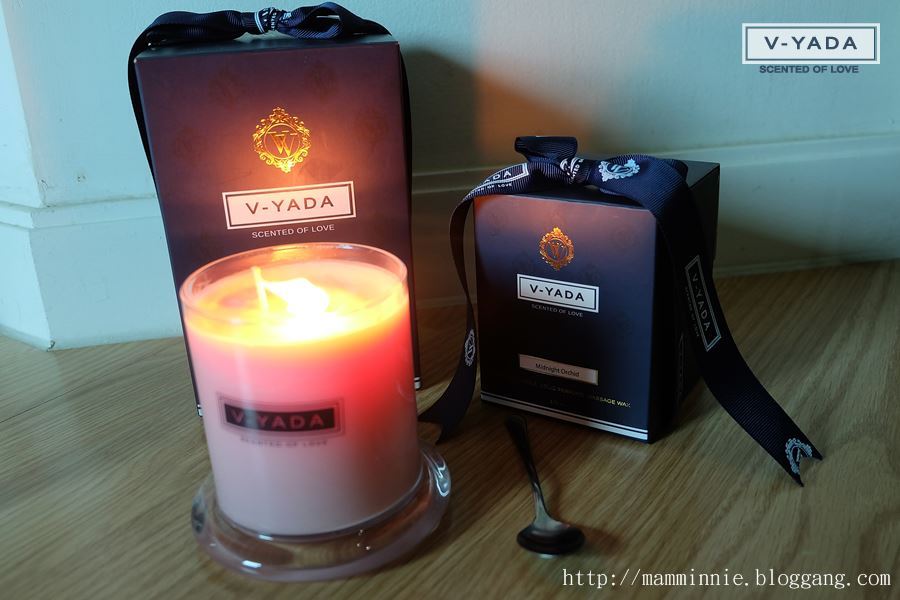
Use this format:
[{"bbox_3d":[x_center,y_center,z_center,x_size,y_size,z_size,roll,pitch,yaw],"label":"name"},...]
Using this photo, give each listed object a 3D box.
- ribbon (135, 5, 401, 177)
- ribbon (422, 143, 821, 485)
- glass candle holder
[{"bbox_3d":[-0.089,-0.102,0.418,0.129,0.088,0.047,-6,22,-8],"label":"ribbon"},{"bbox_3d":[0.079,-0.002,0.372,0.178,0.128,0.104,8,24,25],"label":"ribbon"},{"bbox_3d":[-0.056,0.037,0.331,0.107,0.098,0.107,-2,22,4],"label":"glass candle holder"}]

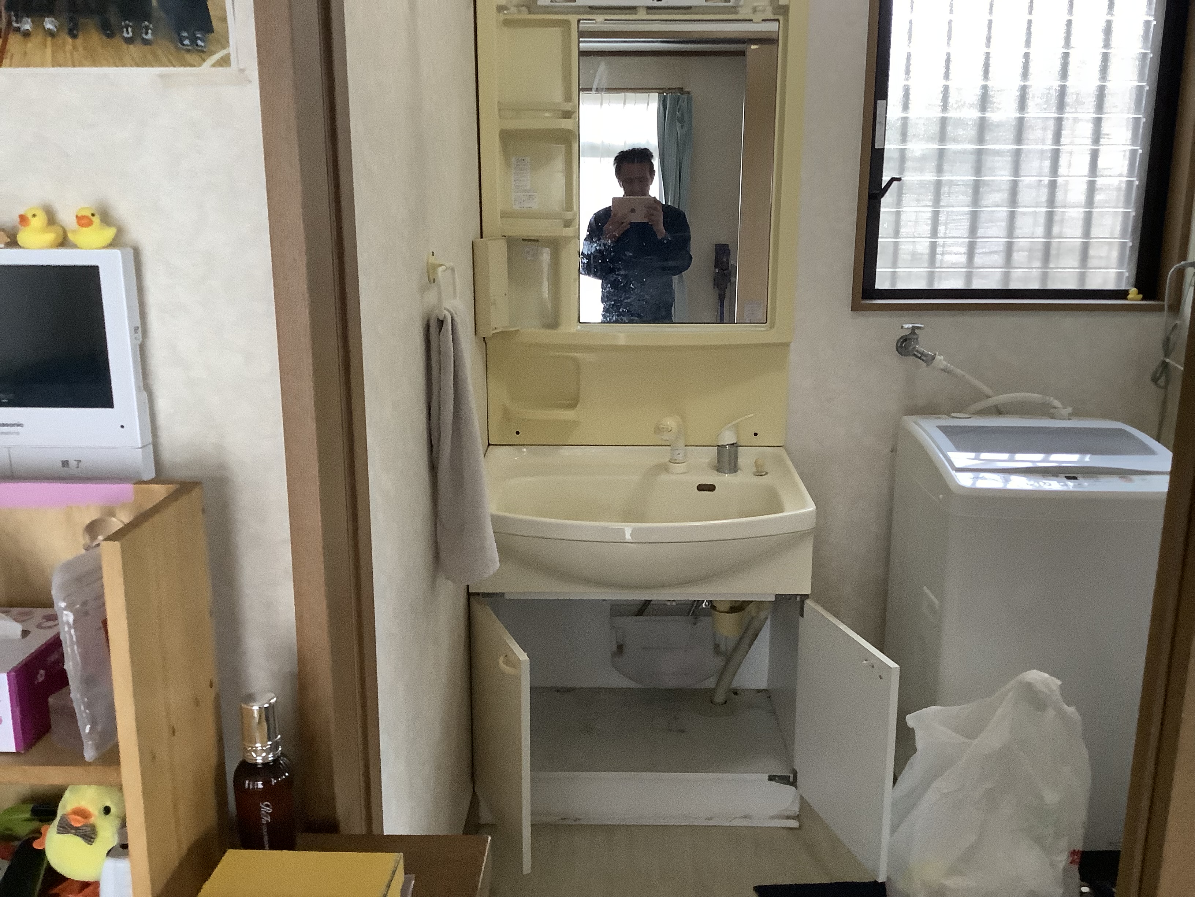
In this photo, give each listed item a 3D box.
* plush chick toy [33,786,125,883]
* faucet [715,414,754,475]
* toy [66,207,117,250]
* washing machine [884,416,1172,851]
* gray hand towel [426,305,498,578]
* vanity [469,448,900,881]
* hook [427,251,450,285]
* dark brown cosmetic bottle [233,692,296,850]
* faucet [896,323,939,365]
[{"bbox_3d":[-0.616,0.461,1.291,0.097,0.125,0.095,2,13,9],"label":"plush chick toy"},{"bbox_3d":[0.334,-0.014,2.611,0.092,0.138,0.062,0,13,1],"label":"faucet"},{"bbox_3d":[-0.584,-0.253,1.238,0.048,0.049,0.056,3,13,11],"label":"toy"},{"bbox_3d":[0.966,0.406,2.437,0.525,0.885,0.490,0,13,1],"label":"washing machine"},{"bbox_3d":[-0.235,0.004,1.968,0.110,0.530,0.210,0,13,1],"label":"gray hand towel"},{"bbox_3d":[0.144,0.464,2.422,0.860,0.785,0.810,0,13,1],"label":"vanity"},{"bbox_3d":[-0.275,-0.317,1.890,0.042,0.060,0.045,0,13,1],"label":"hook"},{"bbox_3d":[-0.426,0.421,1.371,0.072,0.213,0.072,-4,14,-16],"label":"dark brown cosmetic bottle"},{"bbox_3d":[0.780,-0.252,2.614,0.100,0.102,0.085,0,13,1],"label":"faucet"}]

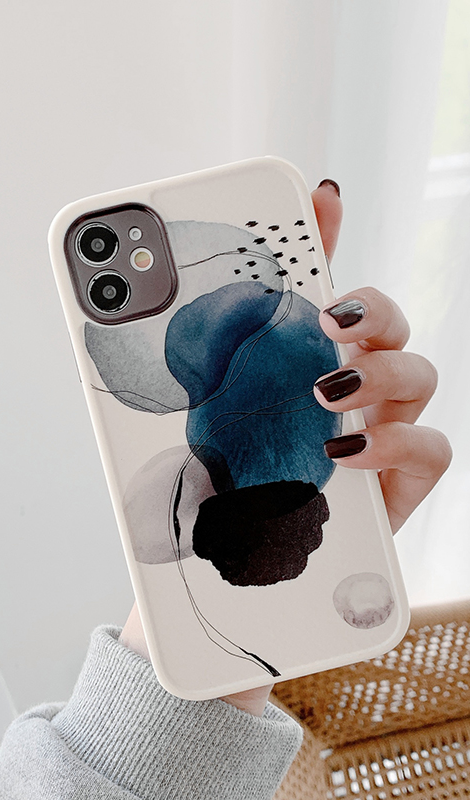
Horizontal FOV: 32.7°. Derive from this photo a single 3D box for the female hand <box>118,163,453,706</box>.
[{"bbox_3d":[0.018,0.016,0.263,0.100,0.068,0.175,15,87,-3],"label":"female hand"}]

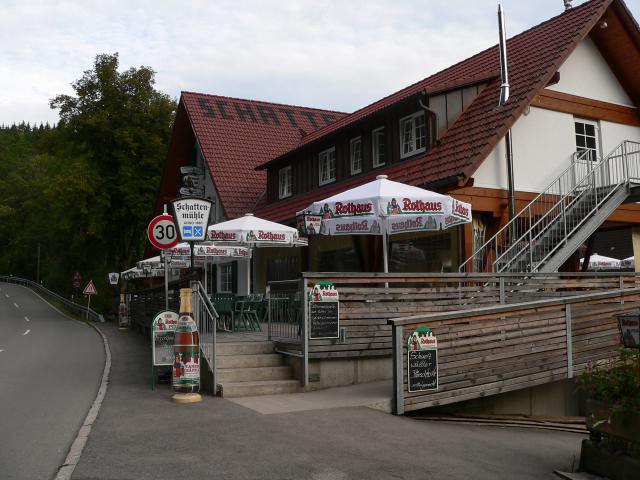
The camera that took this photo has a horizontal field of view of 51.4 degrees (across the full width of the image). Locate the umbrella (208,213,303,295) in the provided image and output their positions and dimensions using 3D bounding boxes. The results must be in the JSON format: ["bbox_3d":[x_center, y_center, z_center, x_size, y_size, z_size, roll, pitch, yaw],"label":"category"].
[{"bbox_3d":[-2.051,0.769,19.500,3.450,3.050,3.450,2,-5,-27],"label":"umbrella"}]

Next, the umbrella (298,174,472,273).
[{"bbox_3d":[1.299,0.273,13.400,3.500,3.100,3.500,2,-5,-27],"label":"umbrella"}]

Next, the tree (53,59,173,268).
[{"bbox_3d":[-14.271,-4.729,46.000,8.800,16.500,8.800,-1,-4,0],"label":"tree"}]

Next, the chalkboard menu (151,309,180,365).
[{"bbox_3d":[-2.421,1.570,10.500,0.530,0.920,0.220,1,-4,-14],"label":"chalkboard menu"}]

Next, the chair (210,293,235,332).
[{"bbox_3d":[-2.011,1.485,13.800,0.550,0.810,0.570,1,-4,-14],"label":"chair"}]

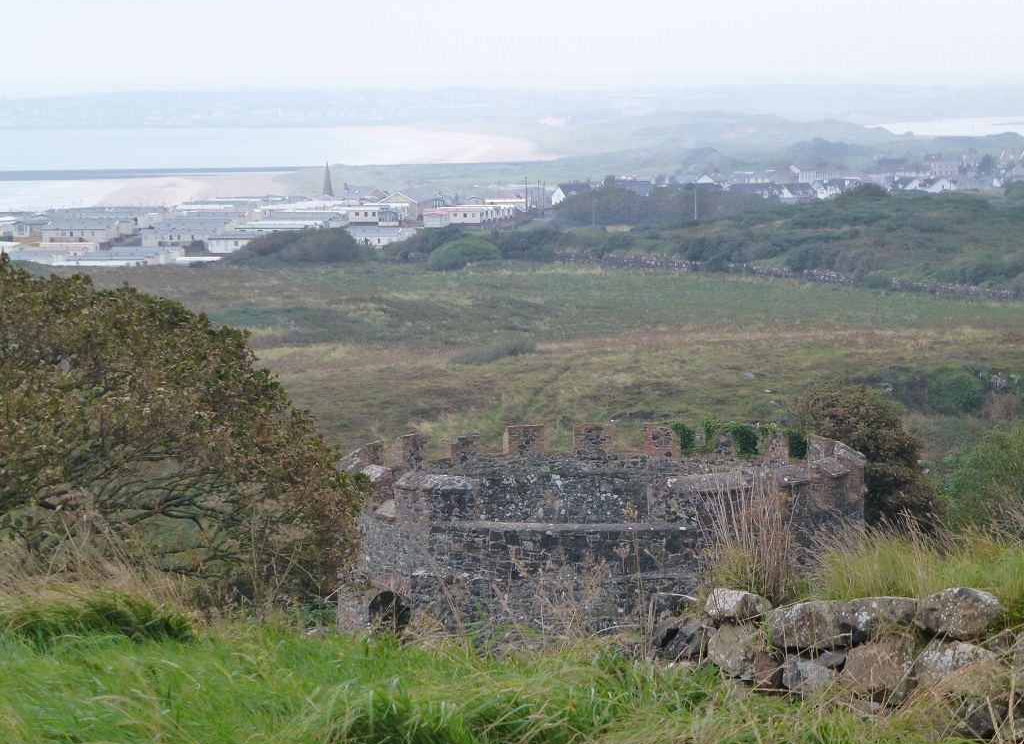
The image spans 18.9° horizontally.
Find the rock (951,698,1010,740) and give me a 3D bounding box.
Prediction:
[{"bbox_3d":[1.801,1.342,11.878,0.232,0.158,0.196,0,5,0],"label":"rock"}]

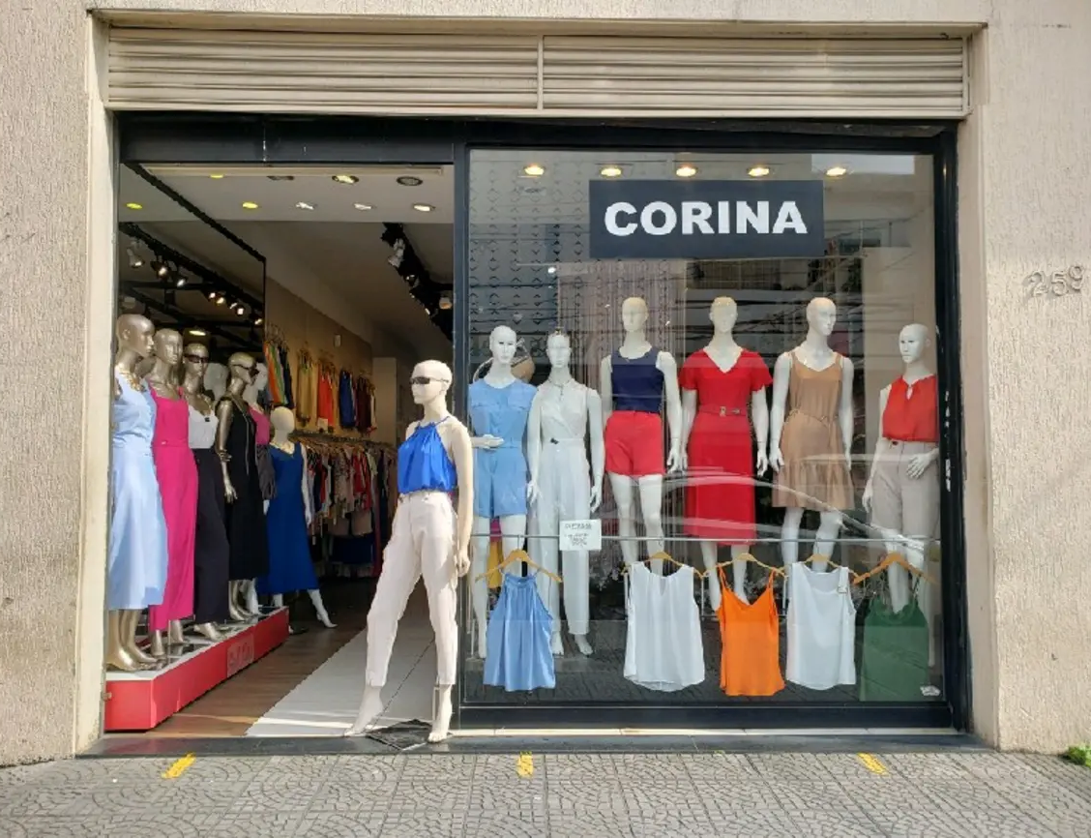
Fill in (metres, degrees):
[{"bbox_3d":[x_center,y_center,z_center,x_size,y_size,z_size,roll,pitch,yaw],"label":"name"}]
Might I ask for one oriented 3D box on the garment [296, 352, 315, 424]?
[{"bbox_3d":[-2.200,-0.279,7.675,0.120,0.655,0.380,0,-3,4],"label":"garment"}]

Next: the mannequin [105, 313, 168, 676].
[{"bbox_3d":[-2.153,0.372,4.387,0.330,1.800,0.400,-1,-3,27],"label":"mannequin"}]

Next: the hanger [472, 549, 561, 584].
[{"bbox_3d":[-0.139,0.741,4.211,0.445,0.190,0.035,0,-2,-1],"label":"hanger"}]

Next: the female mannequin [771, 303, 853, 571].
[{"bbox_3d":[1.537,0.189,4.817,0.460,1.800,0.340,0,-3,0],"label":"female mannequin"}]

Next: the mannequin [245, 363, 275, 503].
[{"bbox_3d":[-2.071,0.489,6.033,0.360,1.800,0.440,-2,-4,38],"label":"mannequin"}]

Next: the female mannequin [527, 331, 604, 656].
[{"bbox_3d":[0.118,0.397,4.716,0.430,1.790,0.310,0,-3,-4],"label":"female mannequin"}]

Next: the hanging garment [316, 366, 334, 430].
[{"bbox_3d":[-2.180,-0.206,8.325,0.120,0.634,0.380,0,-3,4],"label":"hanging garment"}]

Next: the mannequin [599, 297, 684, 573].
[{"bbox_3d":[0.553,0.190,4.816,0.450,1.800,0.340,-1,-3,16],"label":"mannequin"}]

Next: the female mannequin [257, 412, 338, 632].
[{"bbox_3d":[-1.982,0.787,6.649,0.540,1.770,0.440,2,-4,-36],"label":"female mannequin"}]

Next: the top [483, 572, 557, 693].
[{"bbox_3d":[-0.127,1.054,4.154,0.364,0.583,0.090,0,-3,-1],"label":"top"}]

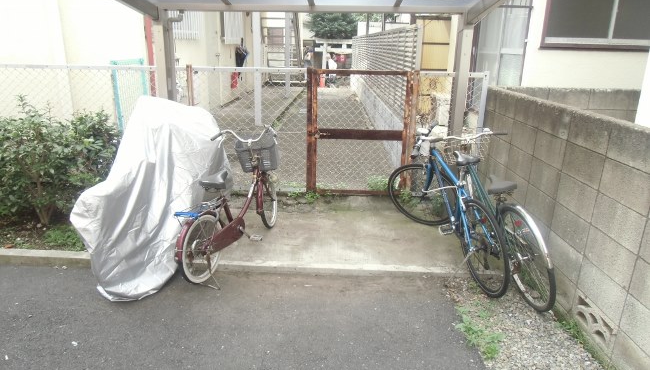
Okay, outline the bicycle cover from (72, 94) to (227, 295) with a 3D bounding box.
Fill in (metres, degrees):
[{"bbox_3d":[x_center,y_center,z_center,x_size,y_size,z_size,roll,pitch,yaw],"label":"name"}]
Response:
[{"bbox_3d":[-1.169,-0.049,3.357,0.680,1.150,1.600,9,19,23],"label":"bicycle cover"}]

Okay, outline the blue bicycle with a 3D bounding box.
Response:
[{"bbox_3d":[0.927,0.118,3.351,0.540,0.980,1.620,-1,18,-9],"label":"blue bicycle"}]

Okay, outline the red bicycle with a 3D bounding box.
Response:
[{"bbox_3d":[-0.657,0.061,3.399,0.530,0.970,1.520,7,19,17],"label":"red bicycle"}]

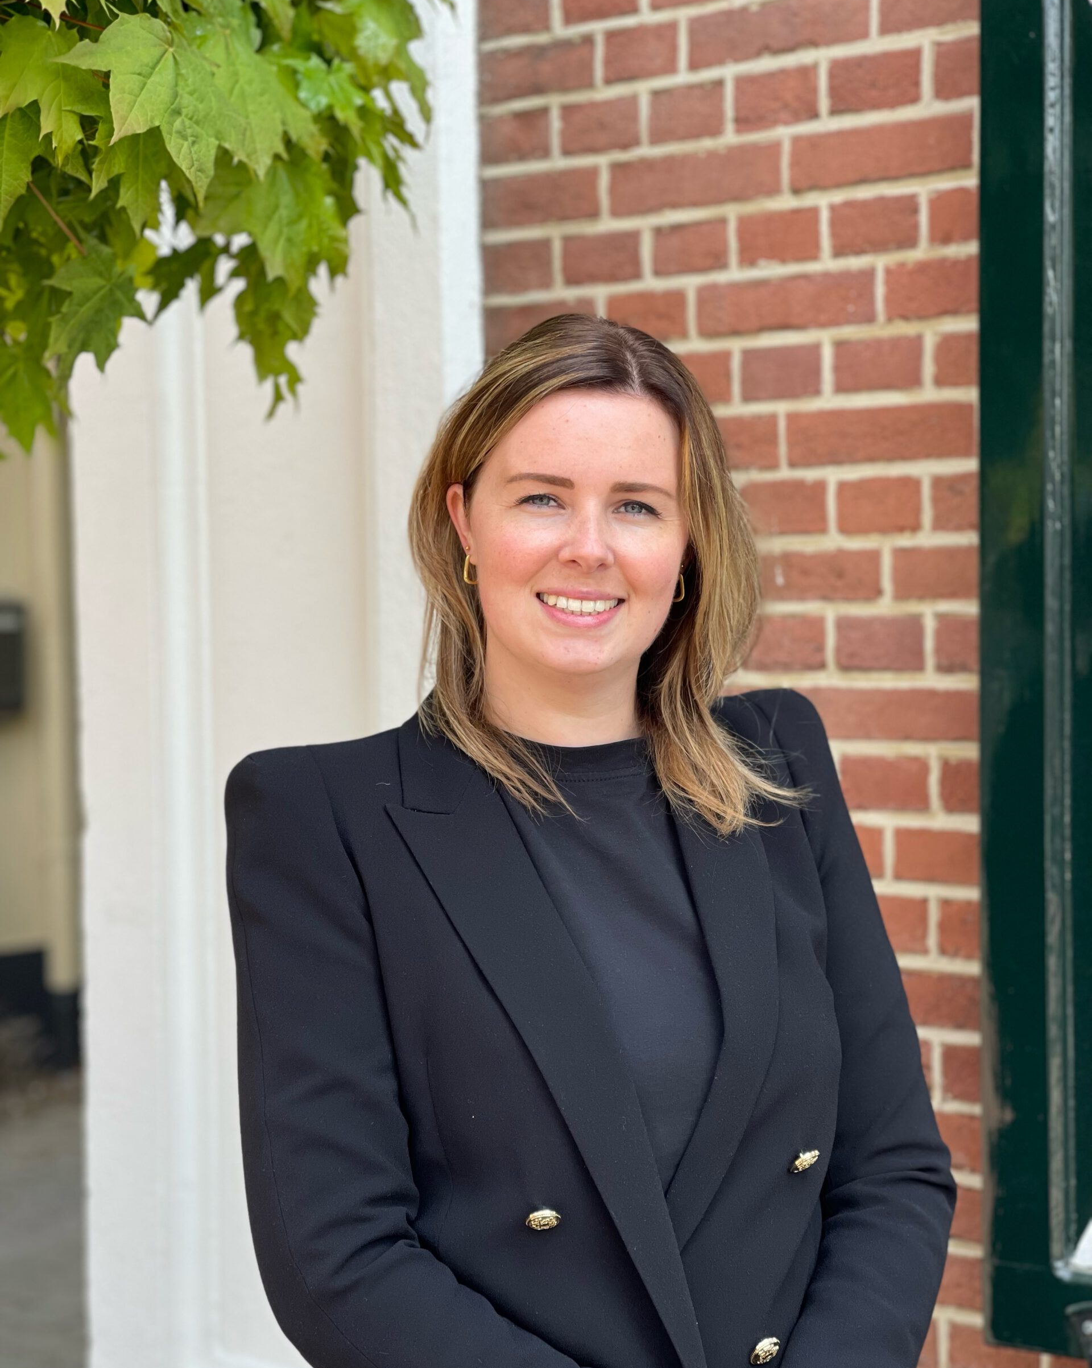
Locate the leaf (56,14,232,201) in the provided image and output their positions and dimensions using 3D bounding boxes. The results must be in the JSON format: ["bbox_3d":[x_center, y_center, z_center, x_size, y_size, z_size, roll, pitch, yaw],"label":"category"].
[{"bbox_3d":[-0.273,-0.392,1.830,0.118,0.128,0.050,-1,-21,8],"label":"leaf"}]

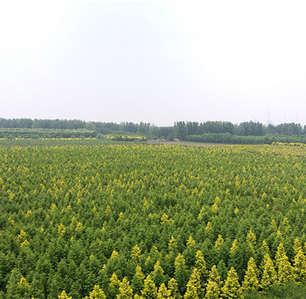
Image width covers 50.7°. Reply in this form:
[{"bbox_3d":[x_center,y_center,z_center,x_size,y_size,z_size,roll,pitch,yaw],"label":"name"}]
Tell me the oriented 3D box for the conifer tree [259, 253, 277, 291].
[{"bbox_3d":[13.055,14.273,36.913,2.100,4.900,2.100,1,4,0],"label":"conifer tree"}]

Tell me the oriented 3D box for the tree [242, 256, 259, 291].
[{"bbox_3d":[10.868,14.327,35.714,2.100,4.900,2.100,1,4,0],"label":"tree"}]

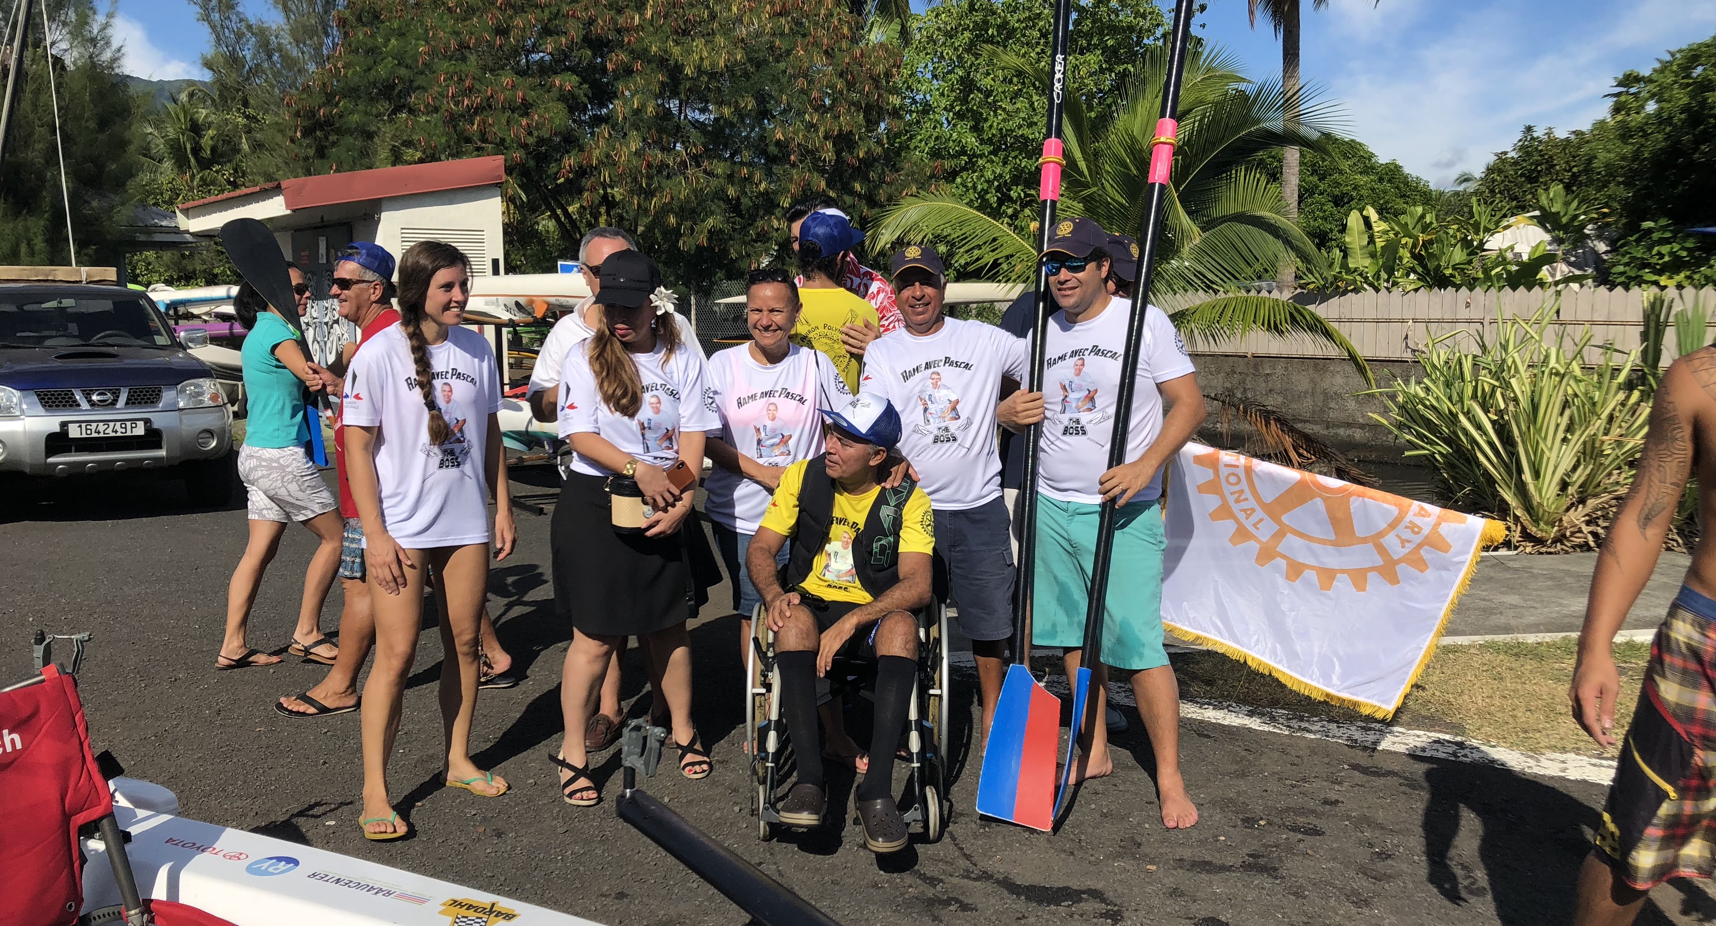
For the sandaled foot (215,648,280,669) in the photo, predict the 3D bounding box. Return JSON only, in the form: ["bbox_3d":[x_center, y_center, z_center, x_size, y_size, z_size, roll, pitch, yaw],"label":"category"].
[{"bbox_3d":[-2.586,0.818,5.896,0.250,0.070,0.090,-3,8,-16],"label":"sandaled foot"}]

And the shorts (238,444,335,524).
[{"bbox_3d":[-2.374,0.086,5.770,0.375,0.340,0.330,-1,7,-1],"label":"shorts"}]

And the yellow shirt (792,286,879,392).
[{"bbox_3d":[-0.109,-0.282,5.000,0.520,0.700,0.270,0,7,9],"label":"yellow shirt"}]

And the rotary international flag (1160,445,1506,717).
[{"bbox_3d":[1.470,0.383,4.750,1.160,0.730,0.120,16,11,12],"label":"rotary international flag"}]

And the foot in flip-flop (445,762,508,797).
[{"bbox_3d":[-1.198,0.977,4.382,0.238,0.092,0.088,3,8,29],"label":"foot in flip-flop"}]

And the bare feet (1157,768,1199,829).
[{"bbox_3d":[0.933,0.979,4.074,0.100,0.090,0.255,0,7,5],"label":"bare feet"}]

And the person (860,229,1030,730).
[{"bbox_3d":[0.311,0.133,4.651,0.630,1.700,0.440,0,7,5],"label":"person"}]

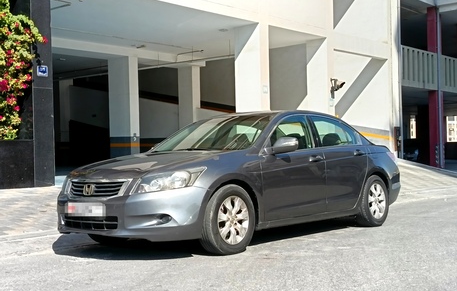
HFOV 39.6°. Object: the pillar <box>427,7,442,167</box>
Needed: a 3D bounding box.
[{"bbox_3d":[9.463,-2.697,29.120,0.450,7.373,0.470,-1,0,40],"label":"pillar"}]

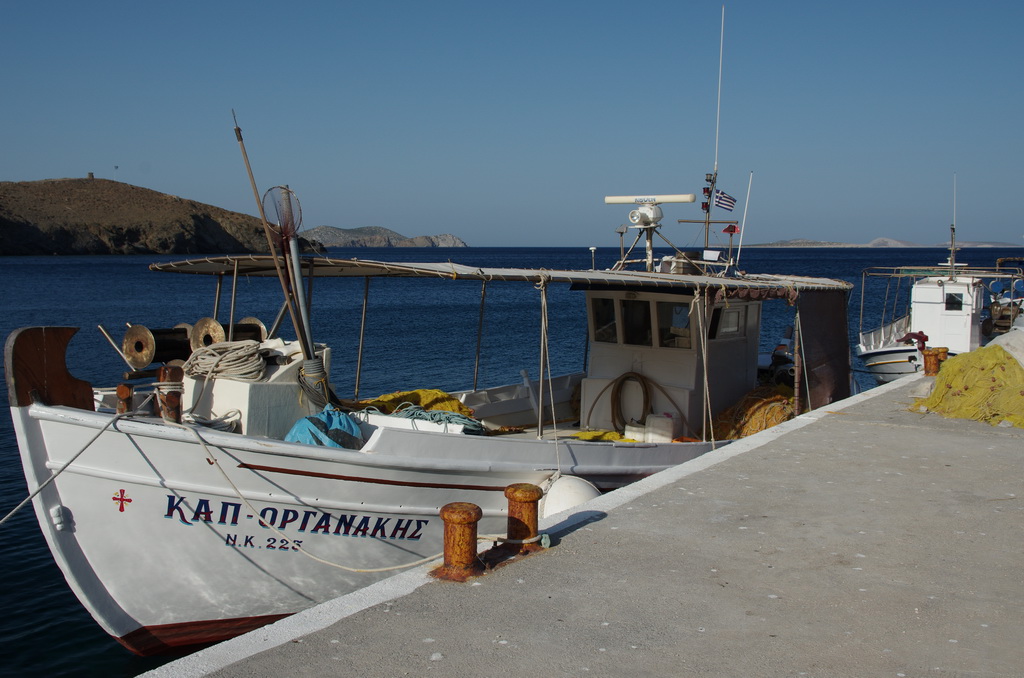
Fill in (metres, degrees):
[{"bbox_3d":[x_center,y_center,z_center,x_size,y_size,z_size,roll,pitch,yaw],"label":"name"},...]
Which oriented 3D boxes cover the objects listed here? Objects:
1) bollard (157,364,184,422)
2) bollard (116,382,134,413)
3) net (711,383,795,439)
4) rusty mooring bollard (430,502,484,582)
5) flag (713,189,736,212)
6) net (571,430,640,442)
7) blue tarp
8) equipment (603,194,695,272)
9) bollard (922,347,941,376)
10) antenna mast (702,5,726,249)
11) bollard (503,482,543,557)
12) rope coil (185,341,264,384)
[{"bbox_3d":[-1.965,0.320,6.051,0.140,0.320,0.140,4,6,36],"label":"bollard"},{"bbox_3d":[-2.209,0.340,6.003,0.100,0.190,0.100,4,6,36],"label":"bollard"},{"bbox_3d":[2.763,0.850,11.819,0.850,0.600,1.250,4,6,36],"label":"net"},{"bbox_3d":[-0.283,1.050,5.491,0.260,0.355,0.260,0,5,0],"label":"rusty mooring bollard"},{"bbox_3d":[2.663,-1.734,13.099,0.280,0.260,0.080,1,5,8],"label":"flag"},{"bbox_3d":[1.009,1.063,11.336,0.750,0.140,0.450,4,6,36],"label":"net"},{"bbox_3d":[-1.201,0.580,6.726,0.480,0.320,0.380,4,6,36],"label":"blue tarp"},{"bbox_3d":[1.563,-1.200,11.941,1.080,0.880,0.450,3,6,30],"label":"equipment"},{"bbox_3d":[5.595,0.307,13.975,0.240,0.360,0.240,4,6,36],"label":"bollard"},{"bbox_3d":[2.536,-2.596,13.124,0.160,3.099,0.150,7,6,36],"label":"antenna mast"},{"bbox_3d":[0.068,1.011,5.929,0.245,0.355,0.245,0,5,0],"label":"bollard"},{"bbox_3d":[-1.906,0.149,6.939,0.520,0.240,0.460,4,6,36],"label":"rope coil"}]

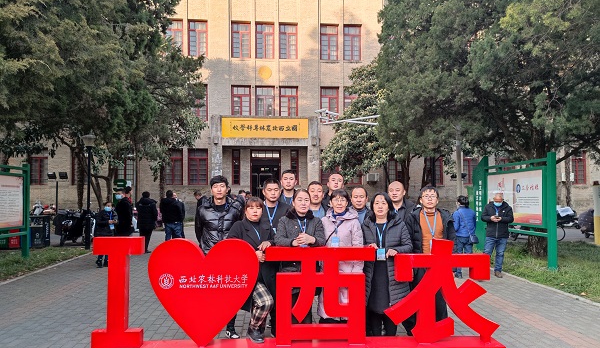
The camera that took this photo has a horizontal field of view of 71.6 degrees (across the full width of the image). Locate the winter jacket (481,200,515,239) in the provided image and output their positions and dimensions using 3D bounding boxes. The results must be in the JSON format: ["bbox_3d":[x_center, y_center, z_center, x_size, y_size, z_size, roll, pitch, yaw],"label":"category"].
[{"bbox_3d":[3.760,0.875,7.900,0.600,0.700,0.360,-1,-2,19],"label":"winter jacket"}]

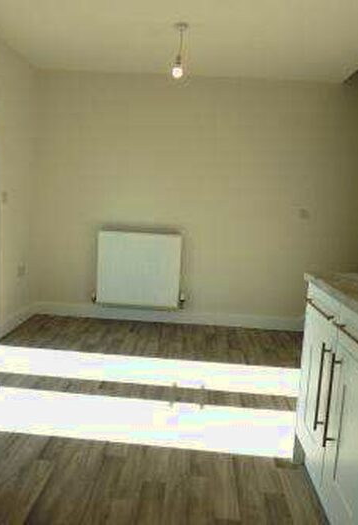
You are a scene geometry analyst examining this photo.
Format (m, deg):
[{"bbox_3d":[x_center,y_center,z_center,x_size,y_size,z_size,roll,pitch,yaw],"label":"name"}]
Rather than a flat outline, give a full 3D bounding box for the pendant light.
[{"bbox_3d":[0.004,-1.423,2.736,0.088,0.337,0.088,3,8,2],"label":"pendant light"}]

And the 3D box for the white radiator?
[{"bbox_3d":[-0.384,0.062,3.931,0.788,0.697,0.090,3,8,2],"label":"white radiator"}]

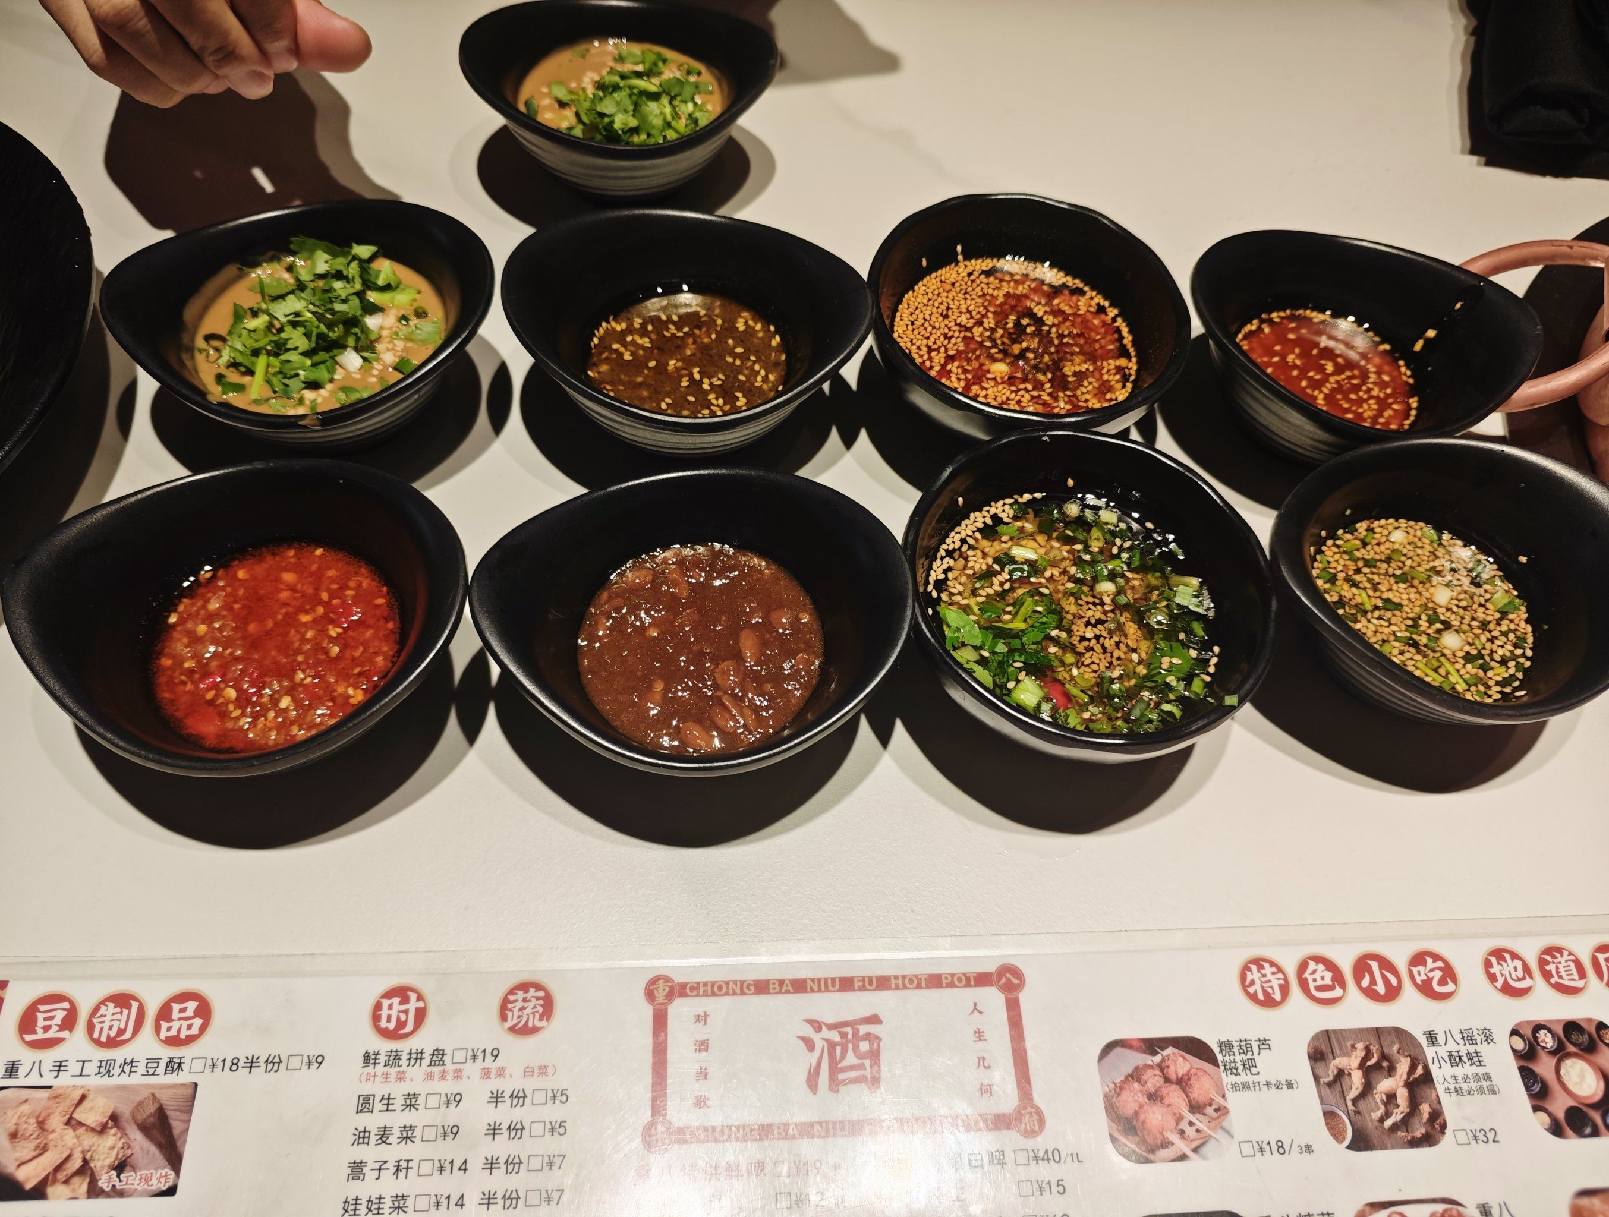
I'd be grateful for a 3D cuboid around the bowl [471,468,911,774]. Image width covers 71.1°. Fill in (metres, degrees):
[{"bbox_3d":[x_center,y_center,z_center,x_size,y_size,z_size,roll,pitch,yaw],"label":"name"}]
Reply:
[{"bbox_3d":[-0.034,0.008,0.348,0.128,0.057,0.103,2,59,-4],"label":"bowl"}]

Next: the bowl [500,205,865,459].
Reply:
[{"bbox_3d":[-0.040,-0.096,0.410,0.128,0.057,0.103,3,59,-3],"label":"bowl"}]

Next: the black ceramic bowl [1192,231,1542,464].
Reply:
[{"bbox_3d":[0.204,-0.094,0.430,0.128,0.057,0.103,3,59,-3],"label":"black ceramic bowl"}]

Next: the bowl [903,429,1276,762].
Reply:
[{"bbox_3d":[0.085,0.003,0.363,0.114,0.054,0.114,2,59,-4],"label":"bowl"}]

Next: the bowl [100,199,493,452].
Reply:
[{"bbox_3d":[-0.169,-0.093,0.398,0.128,0.057,0.103,-1,59,-5],"label":"bowl"}]

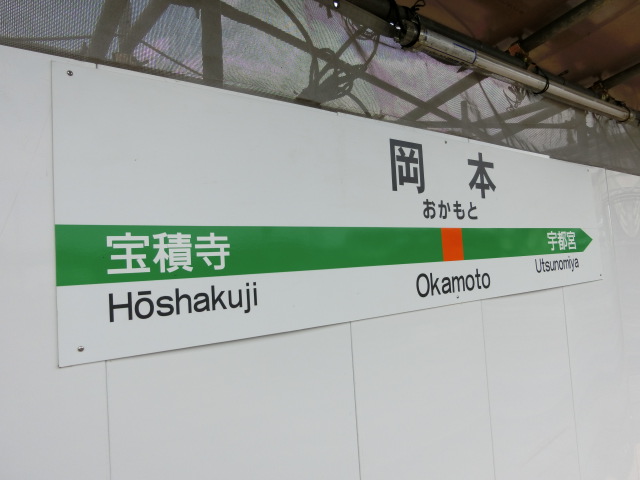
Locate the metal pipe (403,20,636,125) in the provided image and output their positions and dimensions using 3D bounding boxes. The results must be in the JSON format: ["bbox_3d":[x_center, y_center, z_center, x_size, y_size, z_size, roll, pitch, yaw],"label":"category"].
[{"bbox_3d":[0.864,-0.564,1.728,1.633,0.057,0.057,-1,-5,-38],"label":"metal pipe"}]

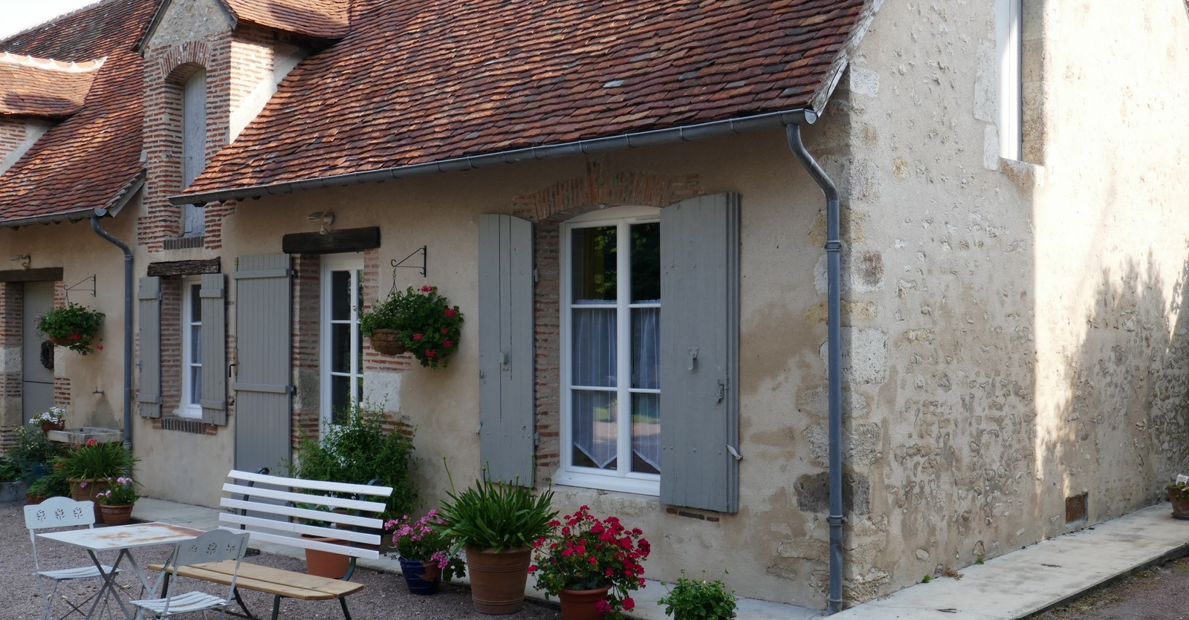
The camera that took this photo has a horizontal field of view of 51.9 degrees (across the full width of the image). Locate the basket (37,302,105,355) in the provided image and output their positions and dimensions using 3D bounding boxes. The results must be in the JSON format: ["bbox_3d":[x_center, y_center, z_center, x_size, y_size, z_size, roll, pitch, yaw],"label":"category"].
[{"bbox_3d":[-5.967,0.206,13.895,0.724,0.591,0.660,-1,-2,42],"label":"basket"}]

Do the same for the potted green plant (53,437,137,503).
[{"bbox_3d":[-4.896,1.661,11.982,0.800,0.840,0.760,-1,-1,42],"label":"potted green plant"}]

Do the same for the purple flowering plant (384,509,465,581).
[{"bbox_3d":[-1.198,1.663,8.638,0.560,0.510,0.500,-1,-1,42],"label":"purple flowering plant"}]

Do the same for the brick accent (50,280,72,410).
[{"bbox_3d":[-6.480,0.447,14.905,0.450,1.600,0.120,-1,-1,42],"label":"brick accent"}]

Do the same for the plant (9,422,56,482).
[{"bbox_3d":[-6.503,1.688,14.102,0.468,0.771,0.468,-1,-2,42],"label":"plant"}]

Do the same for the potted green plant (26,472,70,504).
[{"bbox_3d":[-5.683,1.879,12.715,0.470,0.400,0.440,-1,-1,42],"label":"potted green plant"}]

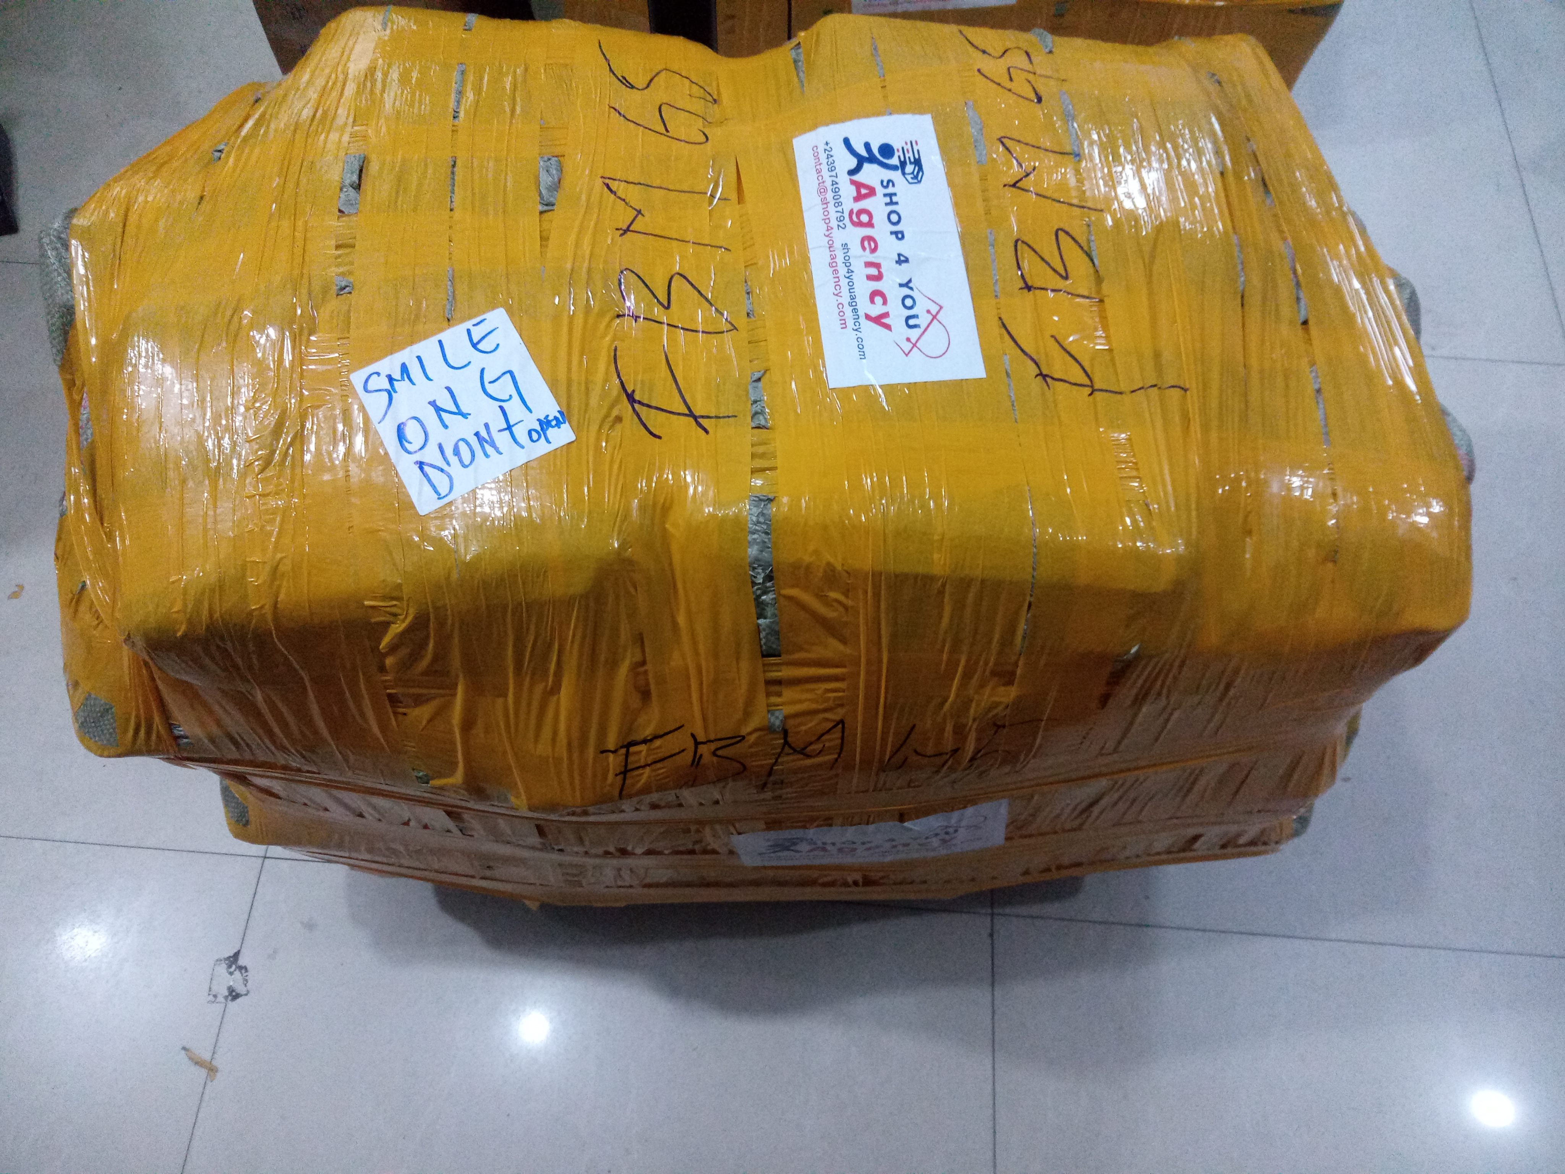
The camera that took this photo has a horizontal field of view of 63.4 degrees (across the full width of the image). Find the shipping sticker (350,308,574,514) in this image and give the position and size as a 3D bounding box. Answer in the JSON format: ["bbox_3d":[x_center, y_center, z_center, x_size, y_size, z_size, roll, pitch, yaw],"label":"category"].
[{"bbox_3d":[-0.198,-0.111,0.784,0.104,0.004,0.105,-27,73,-12],"label":"shipping sticker"}]

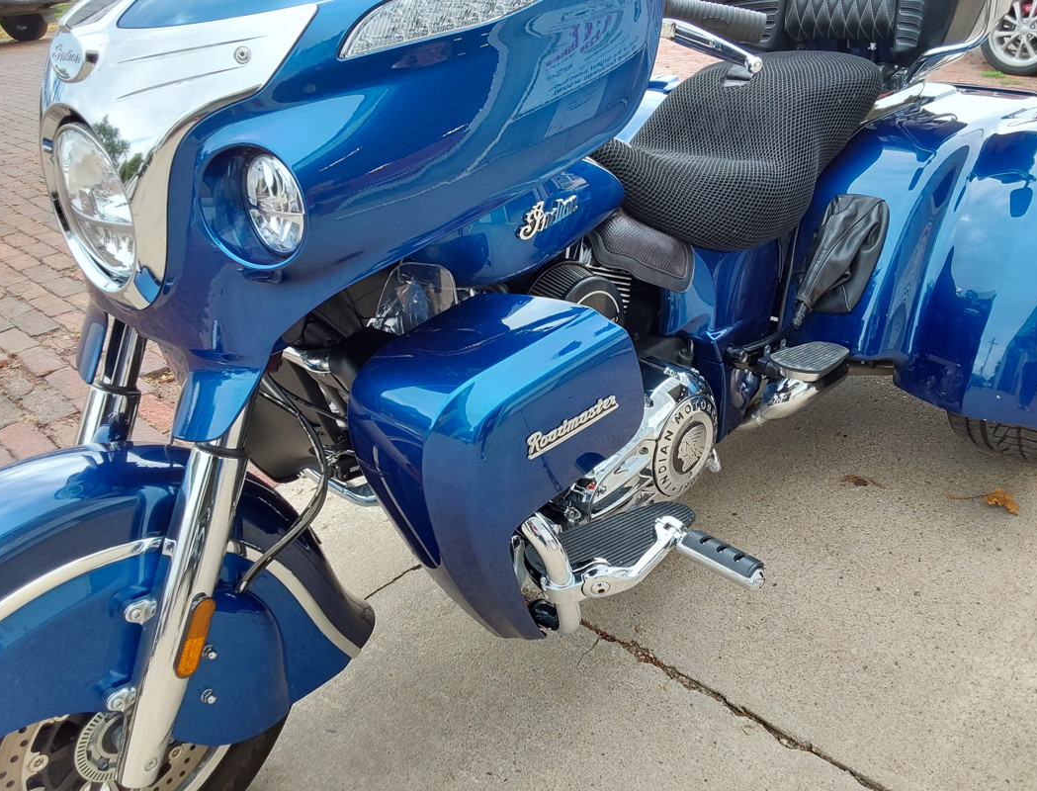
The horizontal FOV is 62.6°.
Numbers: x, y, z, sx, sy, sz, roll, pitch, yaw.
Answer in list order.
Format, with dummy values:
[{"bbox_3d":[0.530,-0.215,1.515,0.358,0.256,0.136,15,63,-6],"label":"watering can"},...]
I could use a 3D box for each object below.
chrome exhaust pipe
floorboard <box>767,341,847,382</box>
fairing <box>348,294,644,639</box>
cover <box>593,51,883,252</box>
[{"bbox_3d":[0.587,-0.001,1.781,0.350,0.088,0.085,-22,32,-34],"label":"chrome exhaust pipe"},{"bbox_3d":[0.575,-0.071,1.697,0.170,0.037,0.115,-23,32,-39],"label":"floorboard"},{"bbox_3d":[-0.026,0.106,1.149,0.350,0.415,0.240,-29,36,-36],"label":"fairing"},{"bbox_3d":[0.402,-0.509,1.744,0.720,0.290,0.410,-29,36,-36],"label":"cover"}]

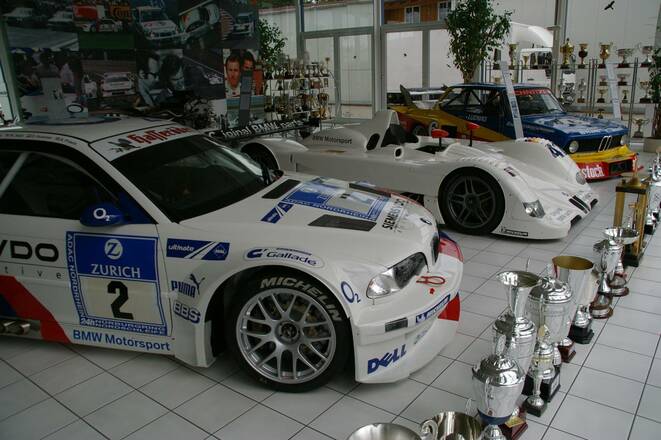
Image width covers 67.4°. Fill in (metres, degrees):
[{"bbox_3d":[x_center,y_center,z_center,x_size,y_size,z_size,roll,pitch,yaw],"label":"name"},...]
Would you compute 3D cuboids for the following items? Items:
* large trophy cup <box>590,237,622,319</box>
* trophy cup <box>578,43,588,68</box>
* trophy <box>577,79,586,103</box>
[{"bbox_3d":[1.706,0.366,3.082,0.185,0.475,0.180,7,17,29],"label":"large trophy cup"},{"bbox_3d":[5.147,-3.333,10.100,0.190,0.480,0.190,-2,15,1],"label":"trophy cup"},{"bbox_3d":[5.429,-2.794,10.706,0.205,0.510,0.170,7,17,30],"label":"trophy"}]

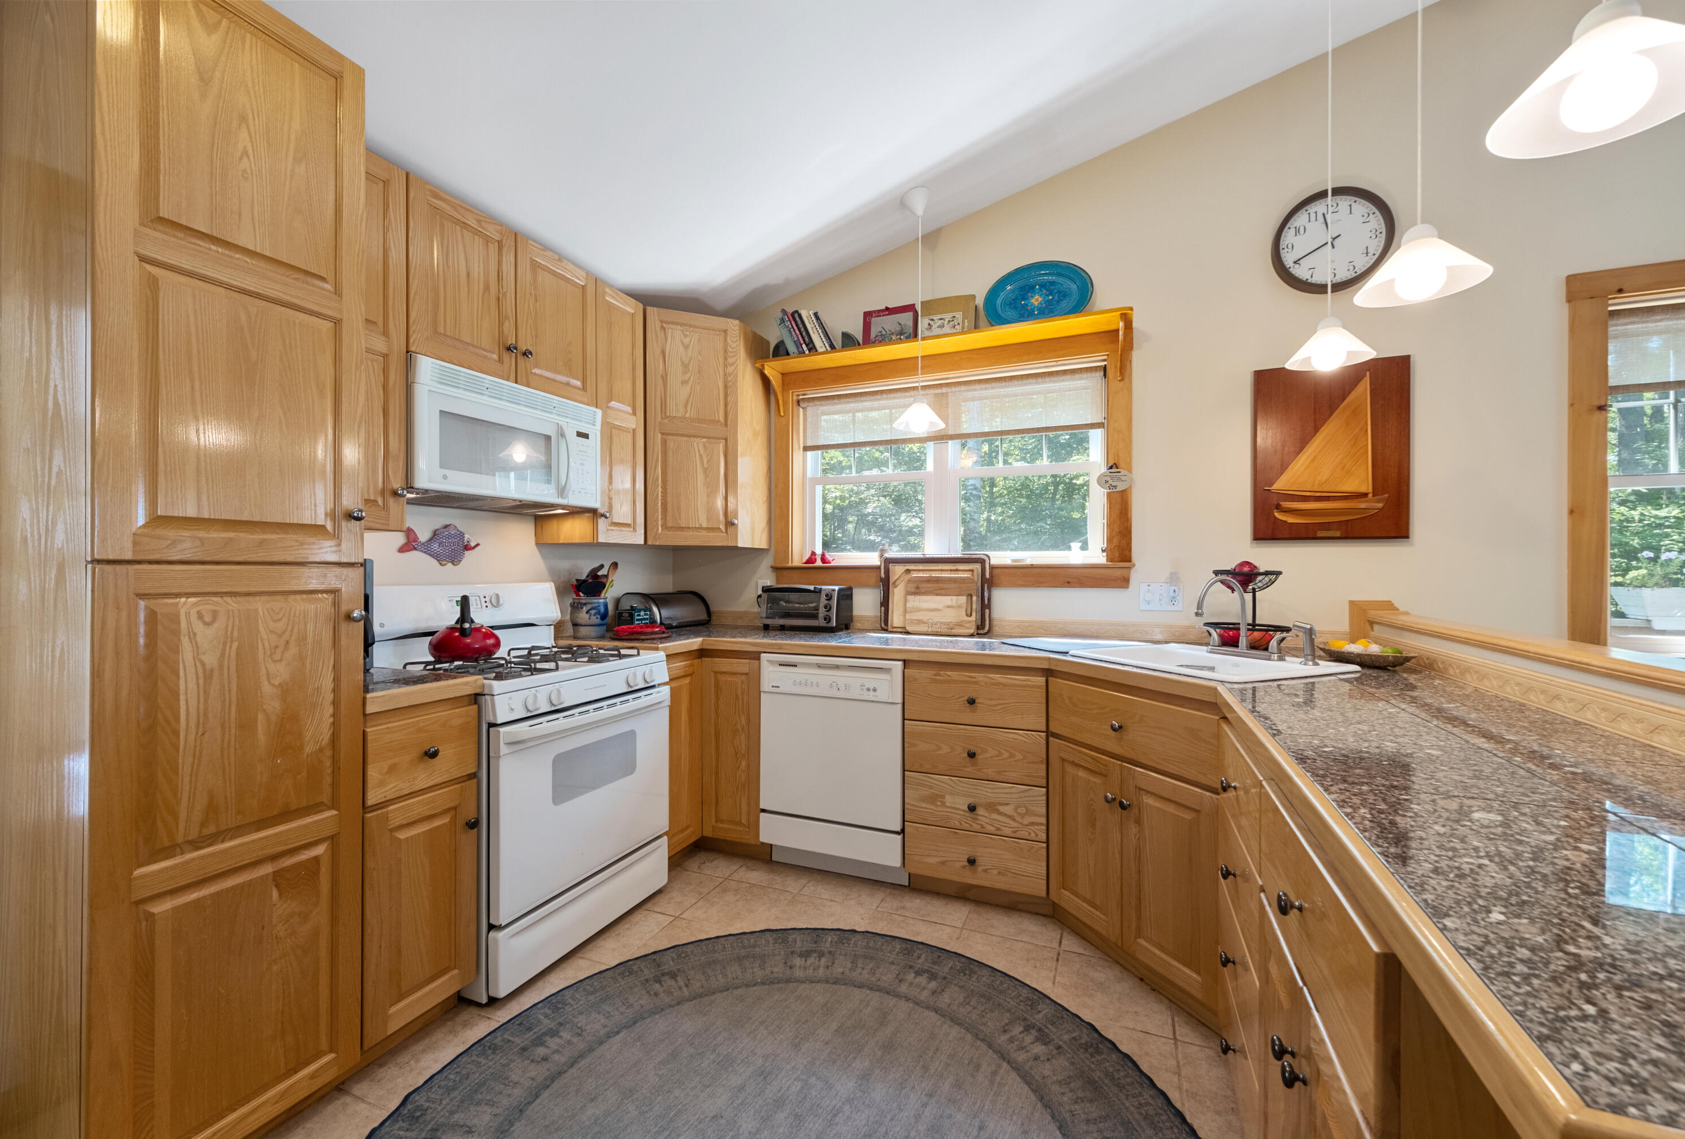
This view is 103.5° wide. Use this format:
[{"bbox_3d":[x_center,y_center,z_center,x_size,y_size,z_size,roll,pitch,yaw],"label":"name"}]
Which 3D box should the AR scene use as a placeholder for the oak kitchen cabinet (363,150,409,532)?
[{"bbox_3d":[-1.496,-0.643,1.886,0.333,1.060,0.308,0,0,24],"label":"oak kitchen cabinet"}]

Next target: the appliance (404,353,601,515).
[{"bbox_3d":[-1.268,-0.428,2.351,0.375,0.401,0.758,0,0,24],"label":"appliance"}]

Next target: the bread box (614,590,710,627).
[{"bbox_3d":[-0.900,0.204,3.346,0.271,0.177,0.377,0,0,24],"label":"bread box"}]

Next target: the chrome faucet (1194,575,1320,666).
[{"bbox_3d":[1.223,0.151,2.069,0.250,0.255,0.390,0,0,-21],"label":"chrome faucet"}]

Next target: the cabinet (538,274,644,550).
[{"bbox_3d":[-1.074,-0.637,2.851,0.333,1.058,0.284,0,0,24],"label":"cabinet"}]

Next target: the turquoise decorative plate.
[{"bbox_3d":[0.812,-1.143,2.778,0.446,0.303,0.035,0,-7,24],"label":"turquoise decorative plate"}]

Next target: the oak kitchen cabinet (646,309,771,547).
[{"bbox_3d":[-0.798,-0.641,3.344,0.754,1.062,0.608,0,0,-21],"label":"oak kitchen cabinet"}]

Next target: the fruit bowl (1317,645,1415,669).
[{"bbox_3d":[1.509,0.251,1.909,0.225,0.052,0.205,0,0,38],"label":"fruit bowl"}]

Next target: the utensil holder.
[{"bbox_3d":[-1.106,0.212,2.885,0.161,0.171,0.161,0,0,24],"label":"utensil holder"}]

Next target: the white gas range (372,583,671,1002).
[{"bbox_3d":[-1.105,0.632,2.278,0.683,1.161,0.761,0,0,24],"label":"white gas range"}]

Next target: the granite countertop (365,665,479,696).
[{"bbox_3d":[-1.331,0.305,1.816,0.660,0.040,0.317,0,0,24],"label":"granite countertop"}]

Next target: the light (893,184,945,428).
[{"bbox_3d":[0.316,-1.050,2.717,0.212,0.990,0.212,0,0,0],"label":"light"}]

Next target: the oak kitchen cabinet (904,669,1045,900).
[{"bbox_3d":[0.587,0.737,2.644,0.509,0.789,0.613,0,0,24],"label":"oak kitchen cabinet"}]

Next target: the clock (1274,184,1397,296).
[{"bbox_3d":[1.750,-1.176,2.377,0.362,0.362,0.050,0,0,24],"label":"clock"}]

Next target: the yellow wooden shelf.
[{"bbox_3d":[0.385,-0.909,3.010,1.710,0.254,0.141,0,0,24],"label":"yellow wooden shelf"}]

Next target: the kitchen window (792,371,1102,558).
[{"bbox_3d":[0.441,-0.451,3.061,1.450,0.835,0.110,0,0,24],"label":"kitchen window"}]

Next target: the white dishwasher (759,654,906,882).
[{"bbox_3d":[0.065,0.771,2.850,0.605,0.860,0.590,0,0,24],"label":"white dishwasher"}]

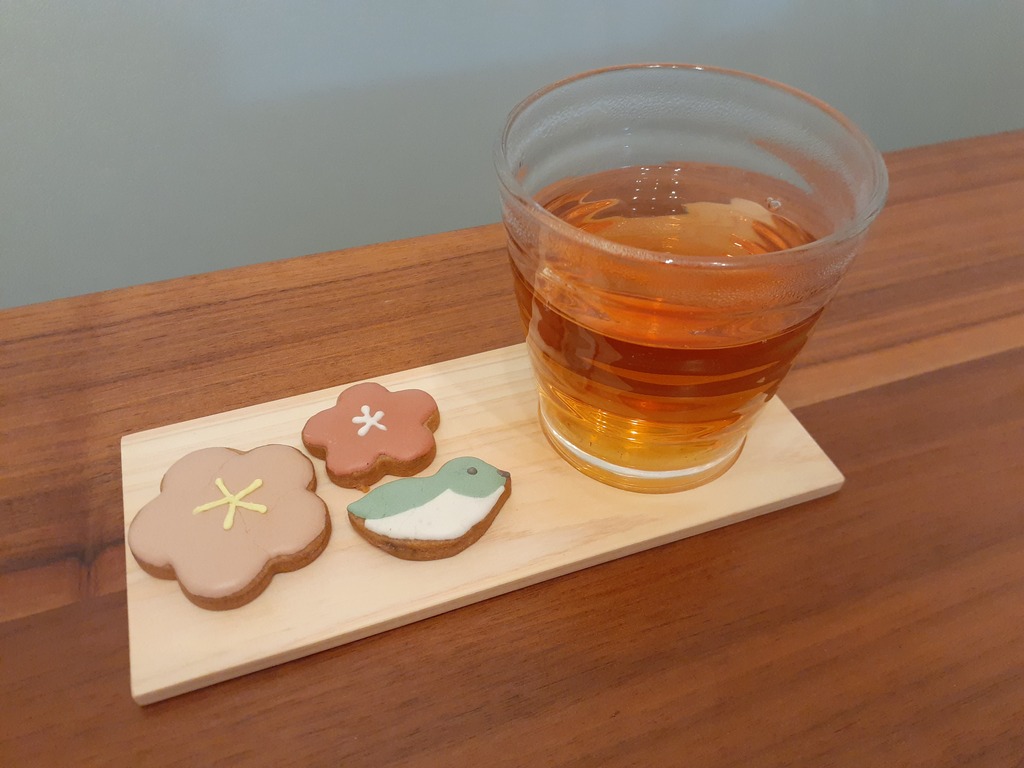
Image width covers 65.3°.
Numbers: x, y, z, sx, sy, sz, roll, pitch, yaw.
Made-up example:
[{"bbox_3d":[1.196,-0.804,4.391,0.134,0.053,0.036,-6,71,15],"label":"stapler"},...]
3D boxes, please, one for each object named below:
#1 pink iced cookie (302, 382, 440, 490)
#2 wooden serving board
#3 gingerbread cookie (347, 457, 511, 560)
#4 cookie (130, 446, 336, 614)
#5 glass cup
[{"bbox_3d":[-0.043,0.015,0.250,0.041,0.006,0.038,-14,48,-14],"label":"pink iced cookie"},{"bbox_3d":[-0.011,0.025,0.249,0.205,0.006,0.088,-14,48,-14],"label":"wooden serving board"},{"bbox_3d":[-0.020,0.037,0.229,0.046,0.006,0.026,-24,51,-22],"label":"gingerbread cookie"},{"bbox_3d":[-0.080,0.039,0.227,0.053,0.006,0.053,-14,48,-14],"label":"cookie"},{"bbox_3d":[0.043,-0.026,0.229,0.094,0.094,0.094,0,46,0],"label":"glass cup"}]

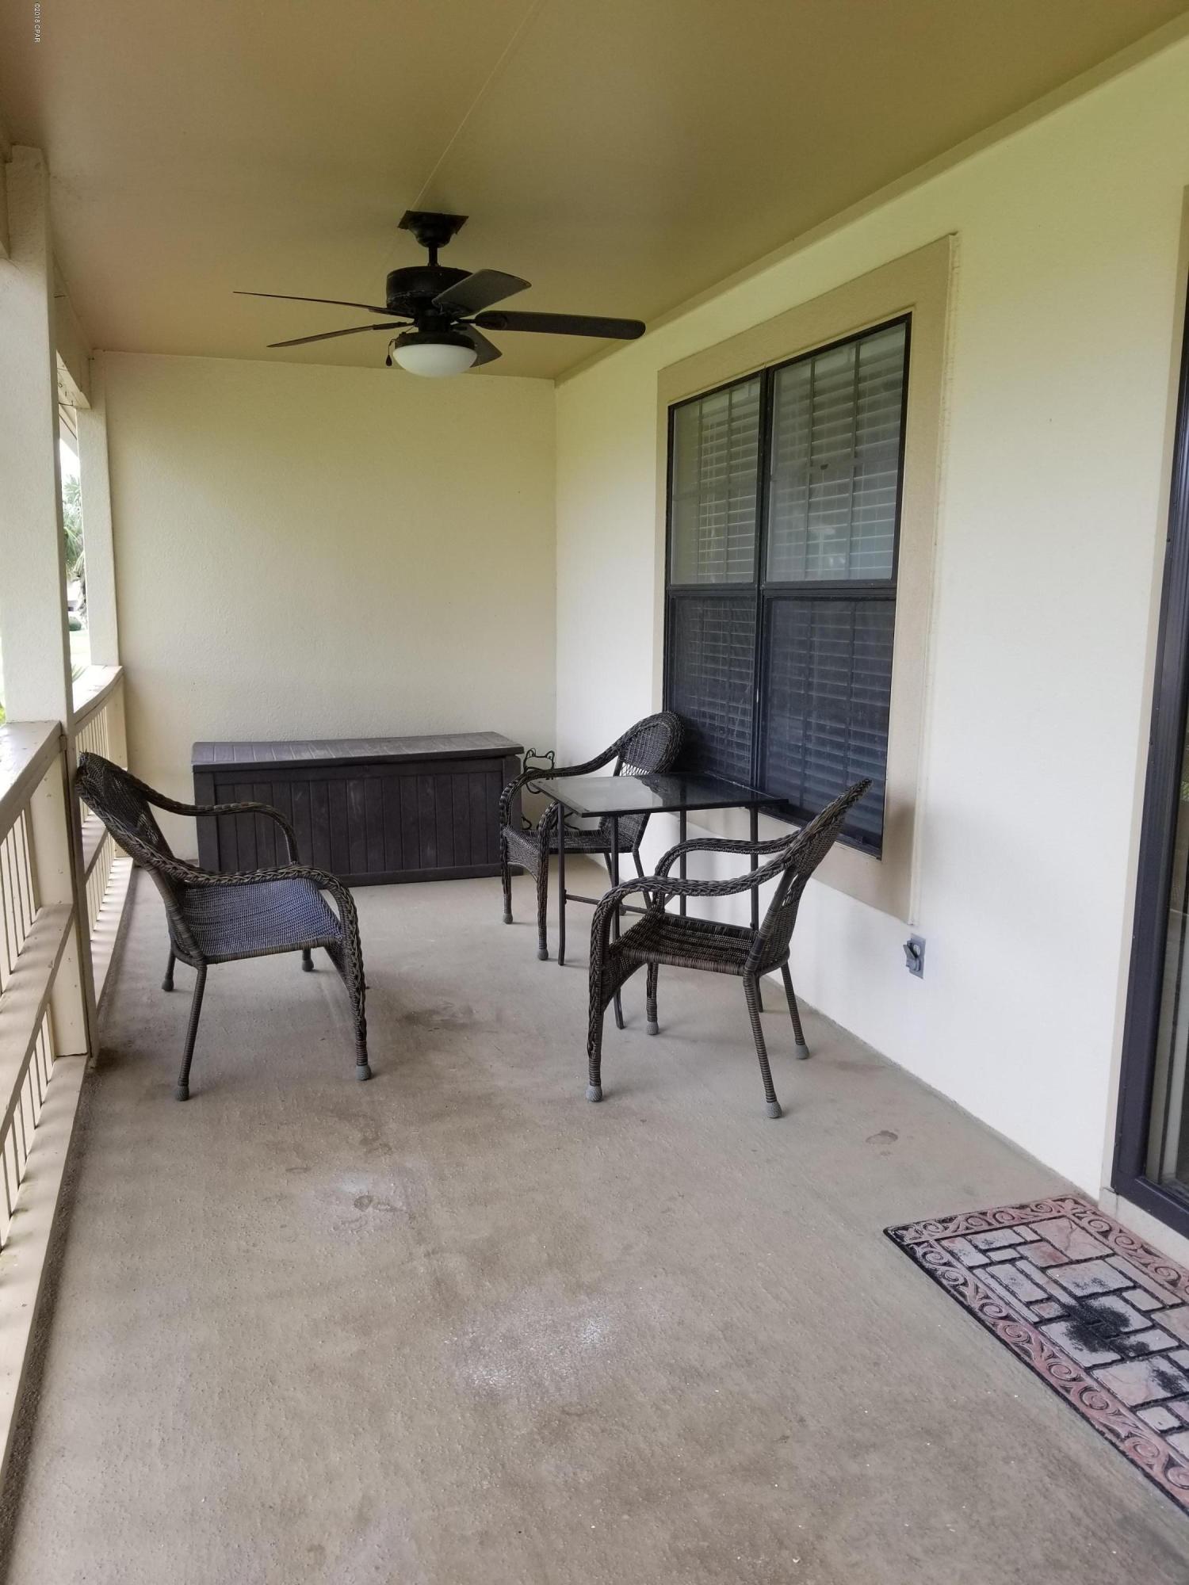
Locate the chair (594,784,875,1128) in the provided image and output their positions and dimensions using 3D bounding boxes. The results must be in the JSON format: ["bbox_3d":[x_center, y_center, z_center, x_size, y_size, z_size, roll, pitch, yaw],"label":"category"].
[{"bbox_3d":[0.411,0.397,3.473,0.745,0.920,0.610,4,10,18],"label":"chair"}]

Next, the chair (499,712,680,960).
[{"bbox_3d":[0.022,0.134,4.967,0.740,0.925,0.610,-3,10,-18],"label":"chair"}]

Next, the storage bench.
[{"bbox_3d":[-1.202,0.082,6.049,1.555,0.645,0.720,-3,10,-18],"label":"storage bench"}]

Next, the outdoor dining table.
[{"bbox_3d":[0.209,0.349,4.330,0.755,0.720,0.700,-3,10,-18],"label":"outdoor dining table"}]

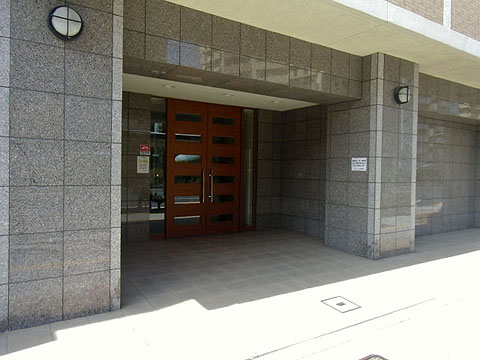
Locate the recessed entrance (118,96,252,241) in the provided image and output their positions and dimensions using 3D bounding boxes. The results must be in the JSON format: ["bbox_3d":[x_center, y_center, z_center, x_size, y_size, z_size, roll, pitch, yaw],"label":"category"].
[{"bbox_3d":[-0.823,-0.226,7.008,3.038,2.849,0.405,0,1,-30],"label":"recessed entrance"}]

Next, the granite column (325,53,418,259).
[{"bbox_3d":[2.373,-0.385,6.070,1.121,3.281,1.121,0,1,-30],"label":"granite column"}]

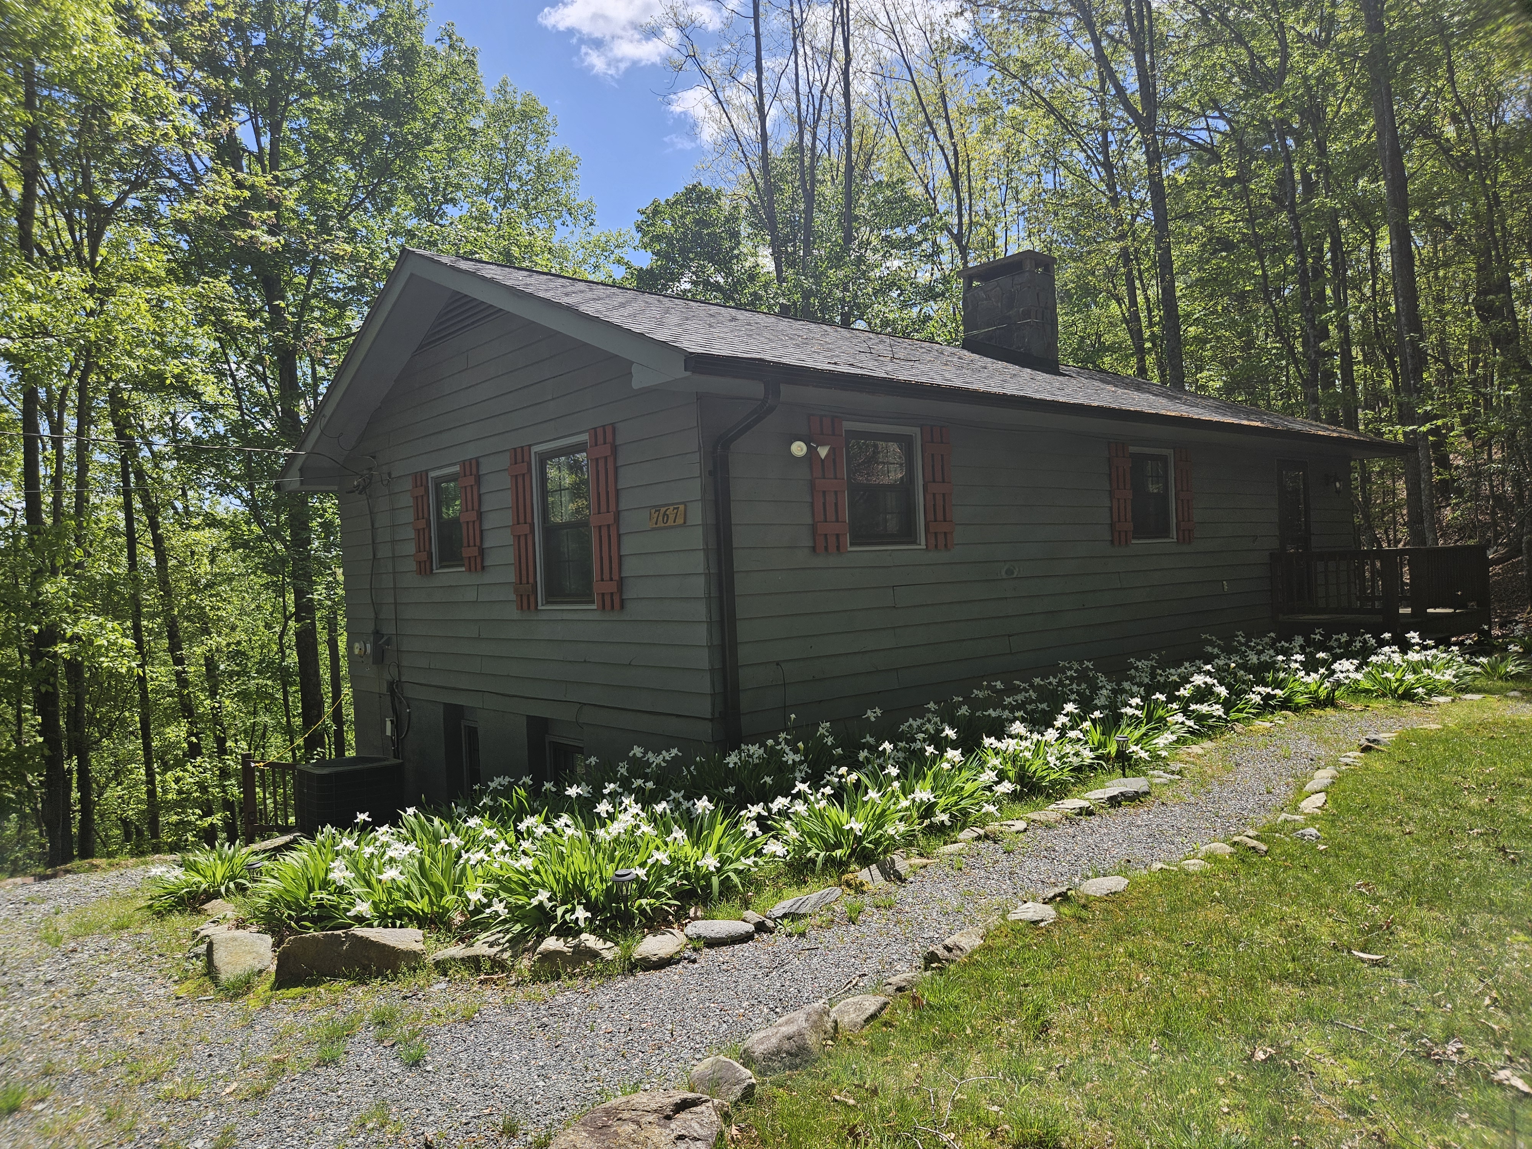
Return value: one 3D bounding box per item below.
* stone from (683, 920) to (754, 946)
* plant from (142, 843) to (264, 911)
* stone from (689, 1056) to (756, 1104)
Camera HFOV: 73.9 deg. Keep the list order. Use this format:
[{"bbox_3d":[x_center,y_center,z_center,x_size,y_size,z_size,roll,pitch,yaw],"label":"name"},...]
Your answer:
[{"bbox_3d":[-0.201,1.578,4.500,0.314,0.056,0.182,-3,0,-18],"label":"stone"},{"bbox_3d":[-2.948,1.533,5.347,0.580,0.340,0.480,-3,0,-29],"label":"plant"},{"bbox_3d":[-0.126,1.452,2.955,0.190,0.100,0.140,-3,0,-18],"label":"stone"}]

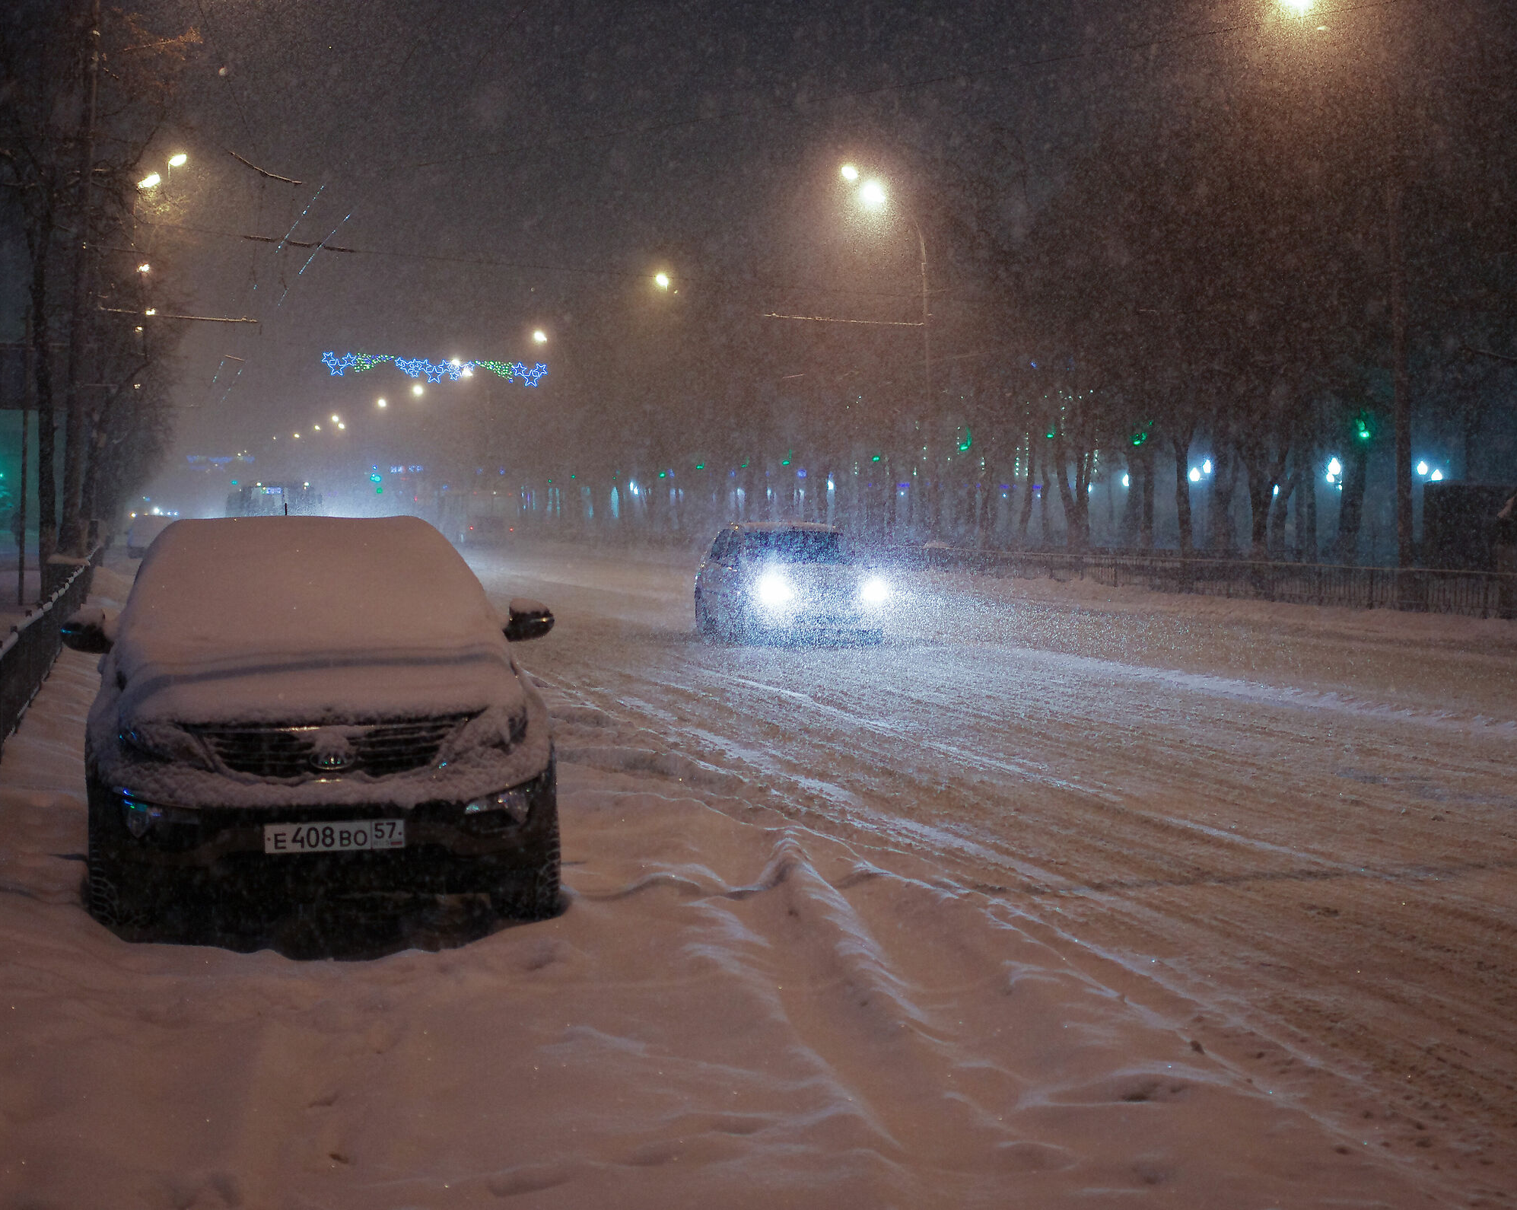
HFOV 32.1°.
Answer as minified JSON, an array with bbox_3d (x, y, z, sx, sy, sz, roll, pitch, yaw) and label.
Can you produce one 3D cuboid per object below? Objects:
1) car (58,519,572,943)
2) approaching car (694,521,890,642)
[{"bbox_3d":[-2.093,0.441,12.046,1.930,1.690,4.450,0,2,-13],"label":"car"},{"bbox_3d":[0.357,-0.308,34.352,1.740,1.540,4.150,0,2,-13],"label":"approaching car"}]

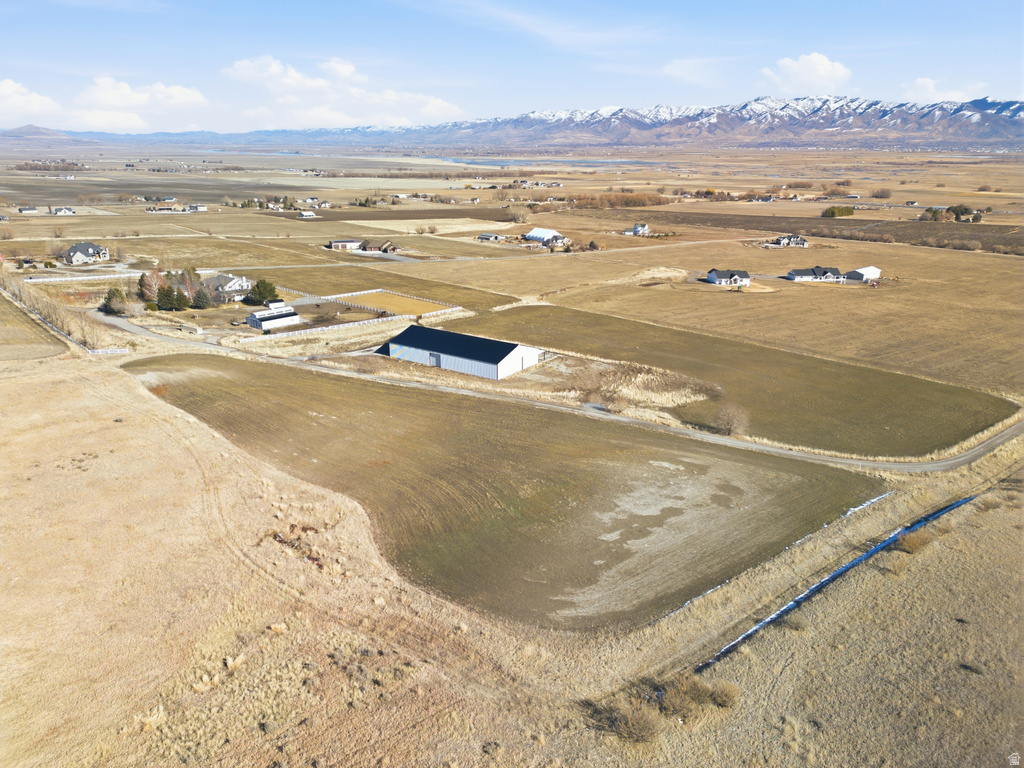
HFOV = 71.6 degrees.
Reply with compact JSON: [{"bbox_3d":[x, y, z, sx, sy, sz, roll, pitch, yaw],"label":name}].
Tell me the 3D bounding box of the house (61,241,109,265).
[{"bbox_3d":[-274.073,-83.983,457.228,18.000,9.200,22.000,16,24,37],"label":"house"}]

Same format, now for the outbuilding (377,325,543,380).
[{"bbox_3d":[-16.224,-13.874,257.409,47.880,9.272,29.488,13,23,32],"label":"outbuilding"}]

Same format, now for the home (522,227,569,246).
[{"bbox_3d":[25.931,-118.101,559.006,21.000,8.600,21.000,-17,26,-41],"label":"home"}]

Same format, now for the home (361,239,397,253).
[{"bbox_3d":[-93.563,-96.771,499.584,23.500,6.600,14.000,-7,20,-19],"label":"home"}]

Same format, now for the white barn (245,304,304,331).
[{"bbox_3d":[-102.152,-28.587,303.899,13.361,6.088,17.206,18,26,41],"label":"white barn"}]

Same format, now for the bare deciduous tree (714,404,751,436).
[{"bbox_3d":[59.406,9.432,191.045,9.000,9.200,9.000,0,19,0],"label":"bare deciduous tree"}]

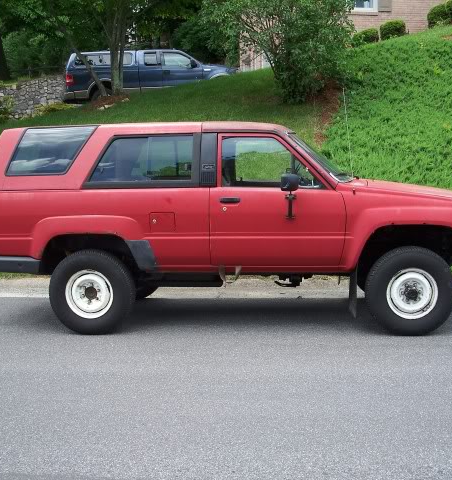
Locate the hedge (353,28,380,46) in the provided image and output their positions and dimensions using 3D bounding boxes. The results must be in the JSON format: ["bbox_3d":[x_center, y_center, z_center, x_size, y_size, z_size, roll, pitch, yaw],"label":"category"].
[{"bbox_3d":[4.231,-6.083,20.600,0.843,0.572,0.800,-1,7,0],"label":"hedge"}]

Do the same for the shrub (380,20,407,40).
[{"bbox_3d":[5.044,-6.294,20.600,0.783,0.632,0.800,-1,7,0],"label":"shrub"}]

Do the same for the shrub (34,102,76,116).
[{"bbox_3d":[-4.810,-3.682,19.300,1.185,0.395,0.850,-1,7,0],"label":"shrub"}]

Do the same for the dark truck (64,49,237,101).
[{"bbox_3d":[-2.150,-5.150,22.450,5.800,1.900,2.000,-3,7,-6],"label":"dark truck"}]

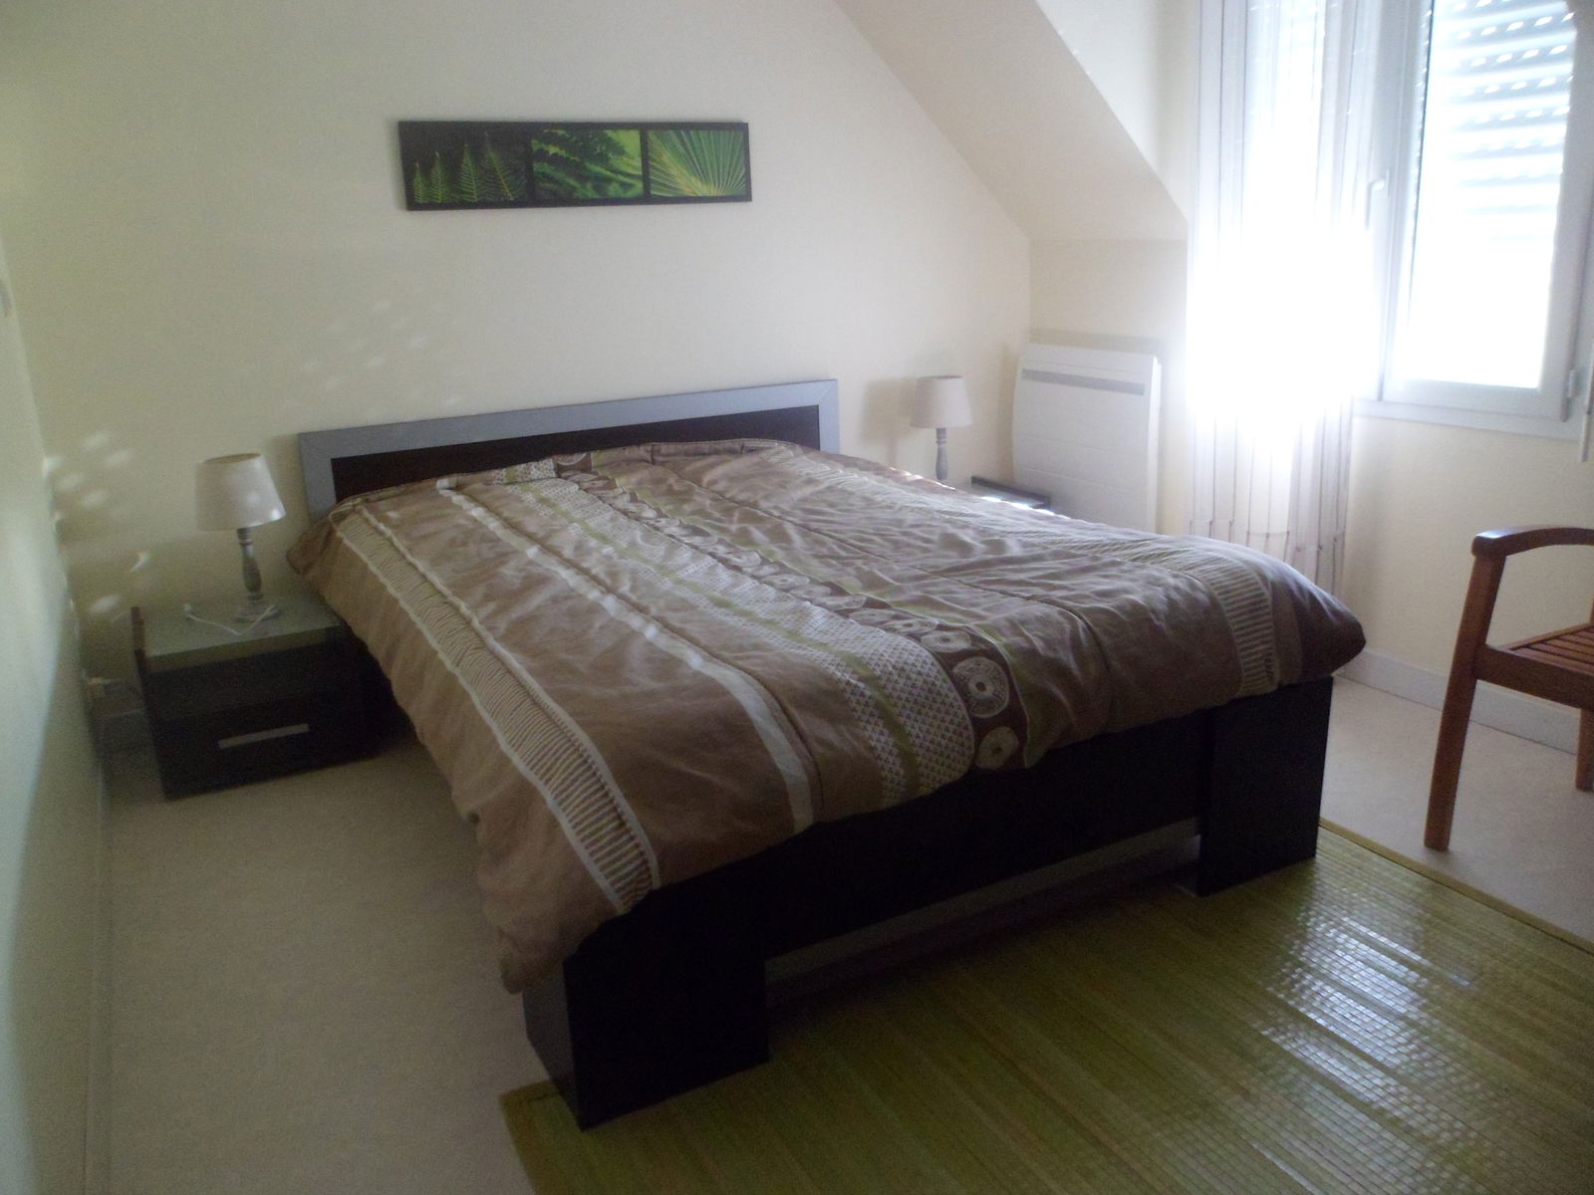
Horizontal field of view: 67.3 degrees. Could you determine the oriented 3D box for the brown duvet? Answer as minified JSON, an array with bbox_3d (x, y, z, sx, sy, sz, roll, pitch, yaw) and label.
[{"bbox_3d":[-0.098,-0.017,2.683,1.713,0.358,1.944,-11,19,-26],"label":"brown duvet"}]

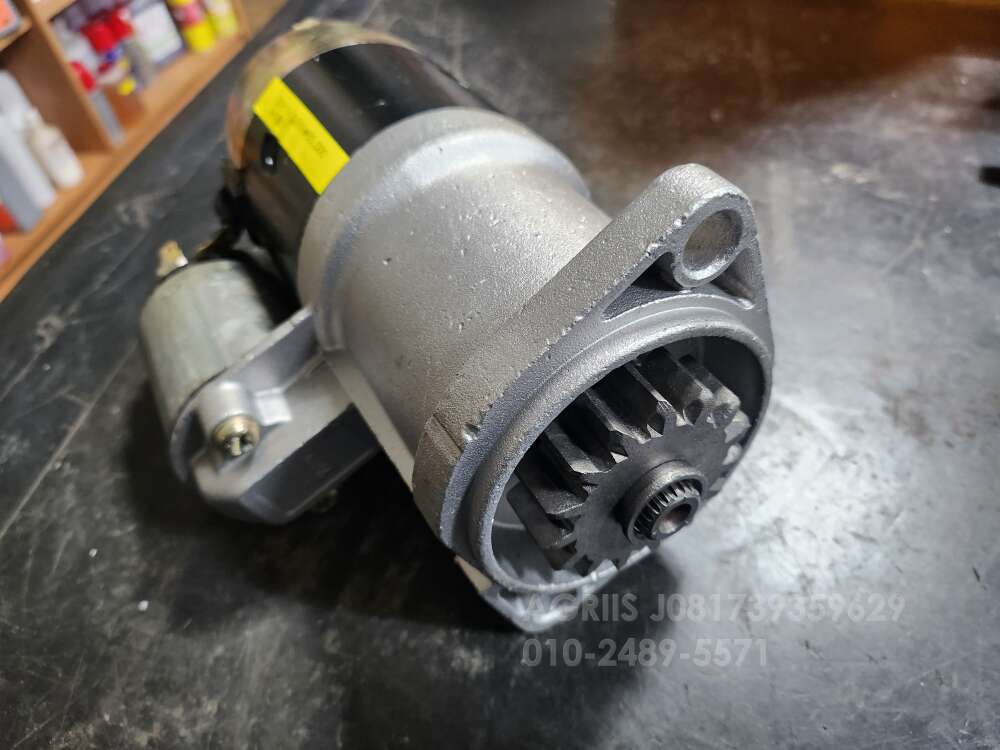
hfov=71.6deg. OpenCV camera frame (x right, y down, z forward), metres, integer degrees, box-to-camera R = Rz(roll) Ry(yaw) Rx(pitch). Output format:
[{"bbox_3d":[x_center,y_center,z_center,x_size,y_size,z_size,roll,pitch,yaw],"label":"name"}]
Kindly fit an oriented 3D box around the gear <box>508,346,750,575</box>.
[{"bbox_3d":[0.027,0.020,0.140,0.049,0.049,0.021,-22,46,-18],"label":"gear"}]

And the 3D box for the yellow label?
[{"bbox_3d":[-0.058,-0.069,0.194,0.012,0.001,0.070,-50,47,10],"label":"yellow label"}]

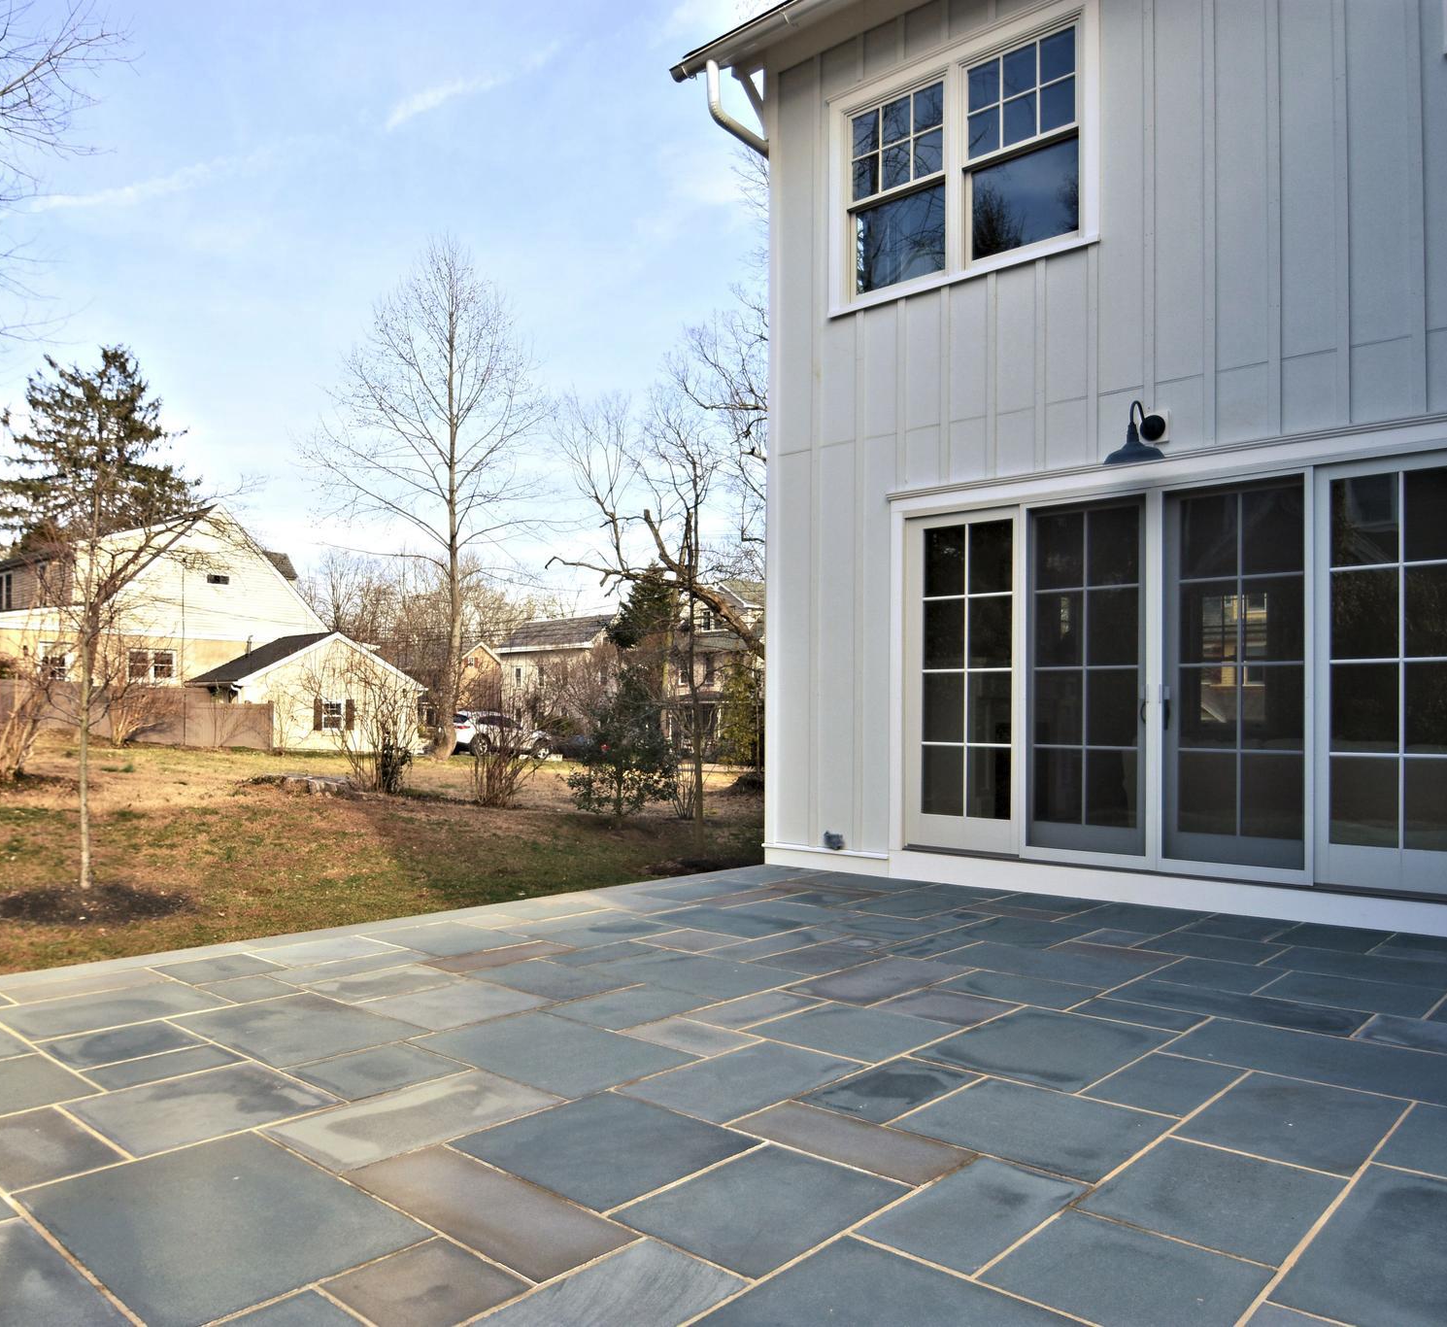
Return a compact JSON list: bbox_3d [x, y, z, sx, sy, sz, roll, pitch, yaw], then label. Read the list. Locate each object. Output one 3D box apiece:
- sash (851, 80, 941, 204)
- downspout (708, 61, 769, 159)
[{"bbox_3d":[1.279,-3.835,7.750,0.760,0.710,0.050,-2,-4,38],"label":"sash"},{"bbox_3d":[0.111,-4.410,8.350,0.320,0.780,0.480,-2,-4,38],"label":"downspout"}]

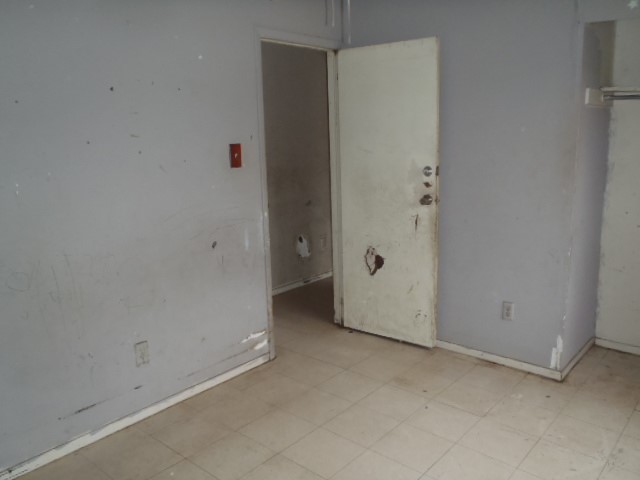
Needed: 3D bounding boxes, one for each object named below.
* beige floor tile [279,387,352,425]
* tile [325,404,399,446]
[{"bbox_3d":[-0.014,0.931,2.893,0.302,0.010,0.302,9,15,40],"label":"beige floor tile"},{"bbox_3d":[0.213,0.963,2.694,0.304,0.010,0.304,9,15,40],"label":"tile"}]

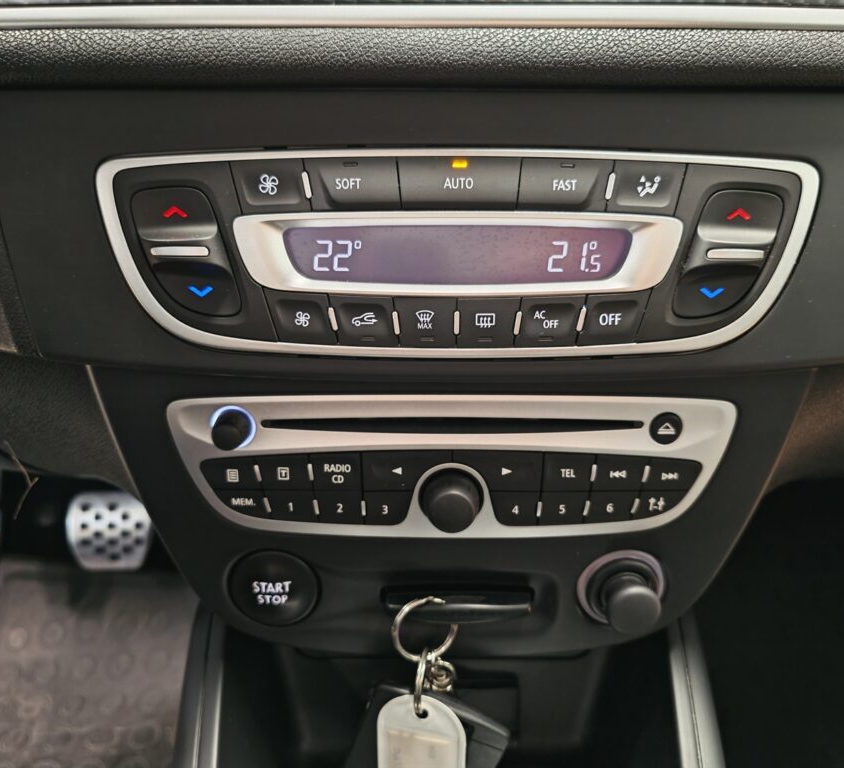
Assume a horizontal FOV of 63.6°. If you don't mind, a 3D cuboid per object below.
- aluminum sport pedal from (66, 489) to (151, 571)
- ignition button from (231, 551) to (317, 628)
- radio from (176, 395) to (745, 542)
[{"bbox_3d":[-0.272,0.129,0.595,0.076,0.068,0.022,0,2,0],"label":"aluminum sport pedal"},{"bbox_3d":[-0.053,0.072,0.246,0.033,0.033,0.012,0,18,0],"label":"ignition button"},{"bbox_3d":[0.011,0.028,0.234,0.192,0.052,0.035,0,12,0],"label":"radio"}]

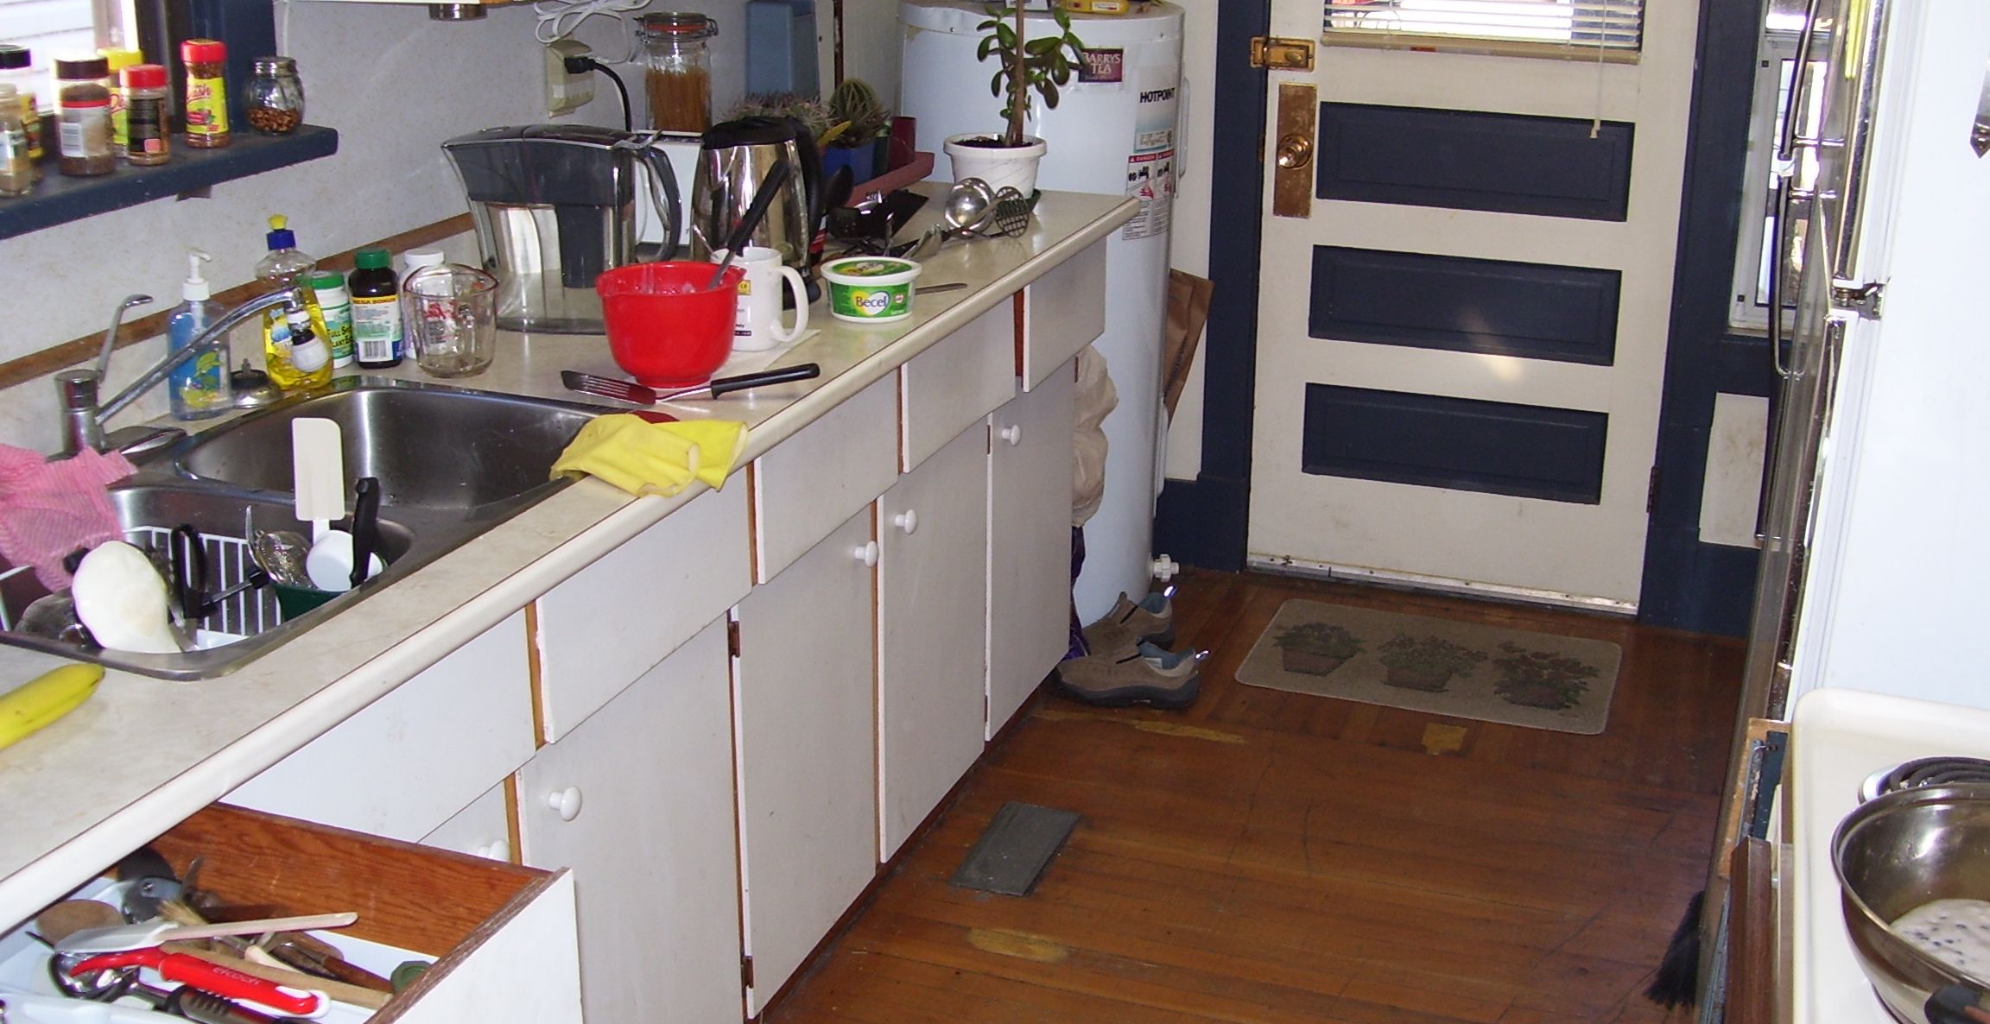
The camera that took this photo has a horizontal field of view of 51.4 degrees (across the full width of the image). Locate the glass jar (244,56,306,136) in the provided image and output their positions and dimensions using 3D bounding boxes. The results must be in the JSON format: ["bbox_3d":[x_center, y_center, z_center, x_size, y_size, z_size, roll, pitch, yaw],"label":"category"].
[{"bbox_3d":[-0.834,-0.483,2.399,0.069,0.086,0.069,0,19,0],"label":"glass jar"}]

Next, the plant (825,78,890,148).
[{"bbox_3d":[-0.247,-0.720,3.720,0.115,0.120,0.115,-1,19,-4],"label":"plant"}]

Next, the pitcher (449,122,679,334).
[{"bbox_3d":[-0.580,-0.387,2.784,0.310,0.268,0.137,3,19,10],"label":"pitcher"}]

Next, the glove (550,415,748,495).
[{"bbox_3d":[-0.375,-0.057,2.224,0.165,0.065,0.230,7,20,19],"label":"glove"}]

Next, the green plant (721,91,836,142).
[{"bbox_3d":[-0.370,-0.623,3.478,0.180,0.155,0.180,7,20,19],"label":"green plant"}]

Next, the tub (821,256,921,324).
[{"bbox_3d":[-0.169,-0.302,2.826,0.137,0.065,0.137,-1,19,-3],"label":"tub"}]

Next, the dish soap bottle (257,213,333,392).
[{"bbox_3d":[-0.847,-0.257,2.492,0.088,0.215,0.056,-8,21,-23],"label":"dish soap bottle"}]

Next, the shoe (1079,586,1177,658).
[{"bbox_3d":[0.197,0.236,3.945,0.278,0.110,0.105,-7,20,-21],"label":"shoe"}]

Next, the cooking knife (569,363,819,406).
[{"bbox_3d":[-0.371,-0.162,2.486,0.325,0.042,0.070,3,19,9],"label":"cooking knife"}]

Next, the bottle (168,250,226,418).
[{"bbox_3d":[-0.893,-0.198,2.340,0.042,0.184,0.062,14,23,35],"label":"bottle"}]

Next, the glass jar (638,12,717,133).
[{"bbox_3d":[-0.492,-0.683,3.218,0.112,0.185,0.105,-3,19,-9],"label":"glass jar"}]

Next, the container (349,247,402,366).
[{"bbox_3d":[-0.757,-0.251,2.526,0.064,0.141,0.064,-5,20,-16],"label":"container"}]

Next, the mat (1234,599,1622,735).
[{"bbox_3d":[0.845,0.283,3.972,0.685,0.010,0.475,7,20,19],"label":"mat"}]

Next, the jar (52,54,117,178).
[{"bbox_3d":[-0.936,-0.407,2.127,0.057,0.121,0.057,-5,20,-16],"label":"jar"}]

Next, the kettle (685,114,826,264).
[{"bbox_3d":[-0.320,-0.417,2.859,0.160,0.243,0.215,17,25,40],"label":"kettle"}]

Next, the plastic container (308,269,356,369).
[{"bbox_3d":[-0.814,-0.234,2.554,0.061,0.112,0.061,-12,22,-31],"label":"plastic container"}]

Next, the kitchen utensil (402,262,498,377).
[{"bbox_3d":[-0.658,-0.226,2.532,0.112,0.112,0.148,-11,22,-28],"label":"kitchen utensil"}]

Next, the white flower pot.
[{"bbox_3d":[-0.001,-0.610,3.669,0.180,0.097,0.180,0,19,0],"label":"white flower pot"}]

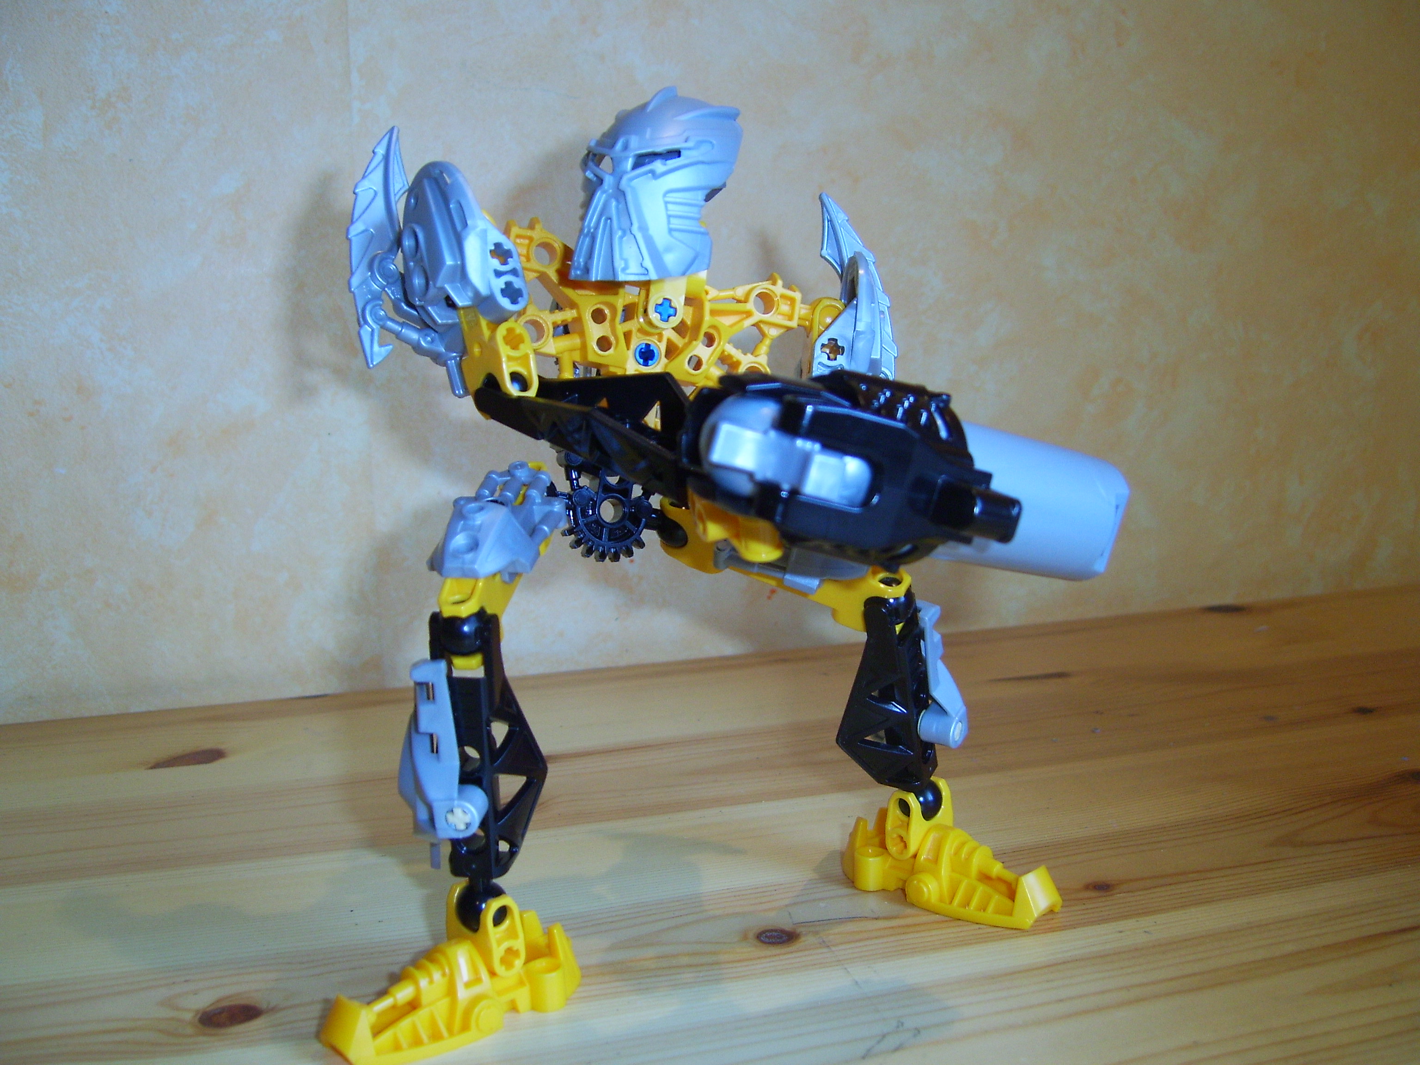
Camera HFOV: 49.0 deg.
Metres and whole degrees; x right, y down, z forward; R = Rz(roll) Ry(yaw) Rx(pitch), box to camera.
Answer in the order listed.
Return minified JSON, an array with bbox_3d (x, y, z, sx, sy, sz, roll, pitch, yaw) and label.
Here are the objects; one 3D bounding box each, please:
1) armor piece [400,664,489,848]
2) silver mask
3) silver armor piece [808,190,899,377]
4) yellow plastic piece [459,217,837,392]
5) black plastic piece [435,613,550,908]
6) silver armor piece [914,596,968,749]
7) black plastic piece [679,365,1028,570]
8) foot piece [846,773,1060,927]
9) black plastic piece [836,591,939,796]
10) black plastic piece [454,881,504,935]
[{"bbox_3d":[-0.052,0.043,0.293,0.014,0.035,0.012,8,15,42],"label":"armor piece"},{"bbox_3d":[-0.010,-0.069,0.308,0.030,0.037,0.027,9,19,34],"label":"silver mask"},{"bbox_3d":[0.030,-0.047,0.316,0.016,0.044,0.029,-1,15,24],"label":"silver armor piece"},{"bbox_3d":[-0.011,-0.045,0.315,0.072,0.036,0.034,3,19,-8],"label":"yellow plastic piece"},{"bbox_3d":[-0.043,0.043,0.302,0.015,0.058,0.018,8,15,42],"label":"black plastic piece"},{"bbox_3d":[0.049,0.032,0.334,0.012,0.034,0.013,8,36,28],"label":"silver armor piece"},{"bbox_3d":[0.024,-0.010,0.262,0.049,0.027,0.028,6,14,-21],"label":"black plastic piece"},{"bbox_3d":[0.056,0.069,0.357,0.048,0.028,0.023,10,17,36],"label":"foot piece"},{"bbox_3d":[0.040,0.036,0.342,0.018,0.056,0.015,8,36,28],"label":"black plastic piece"},{"bbox_3d":[-0.045,0.073,0.305,0.010,0.011,0.010,0,14,0],"label":"black plastic piece"}]

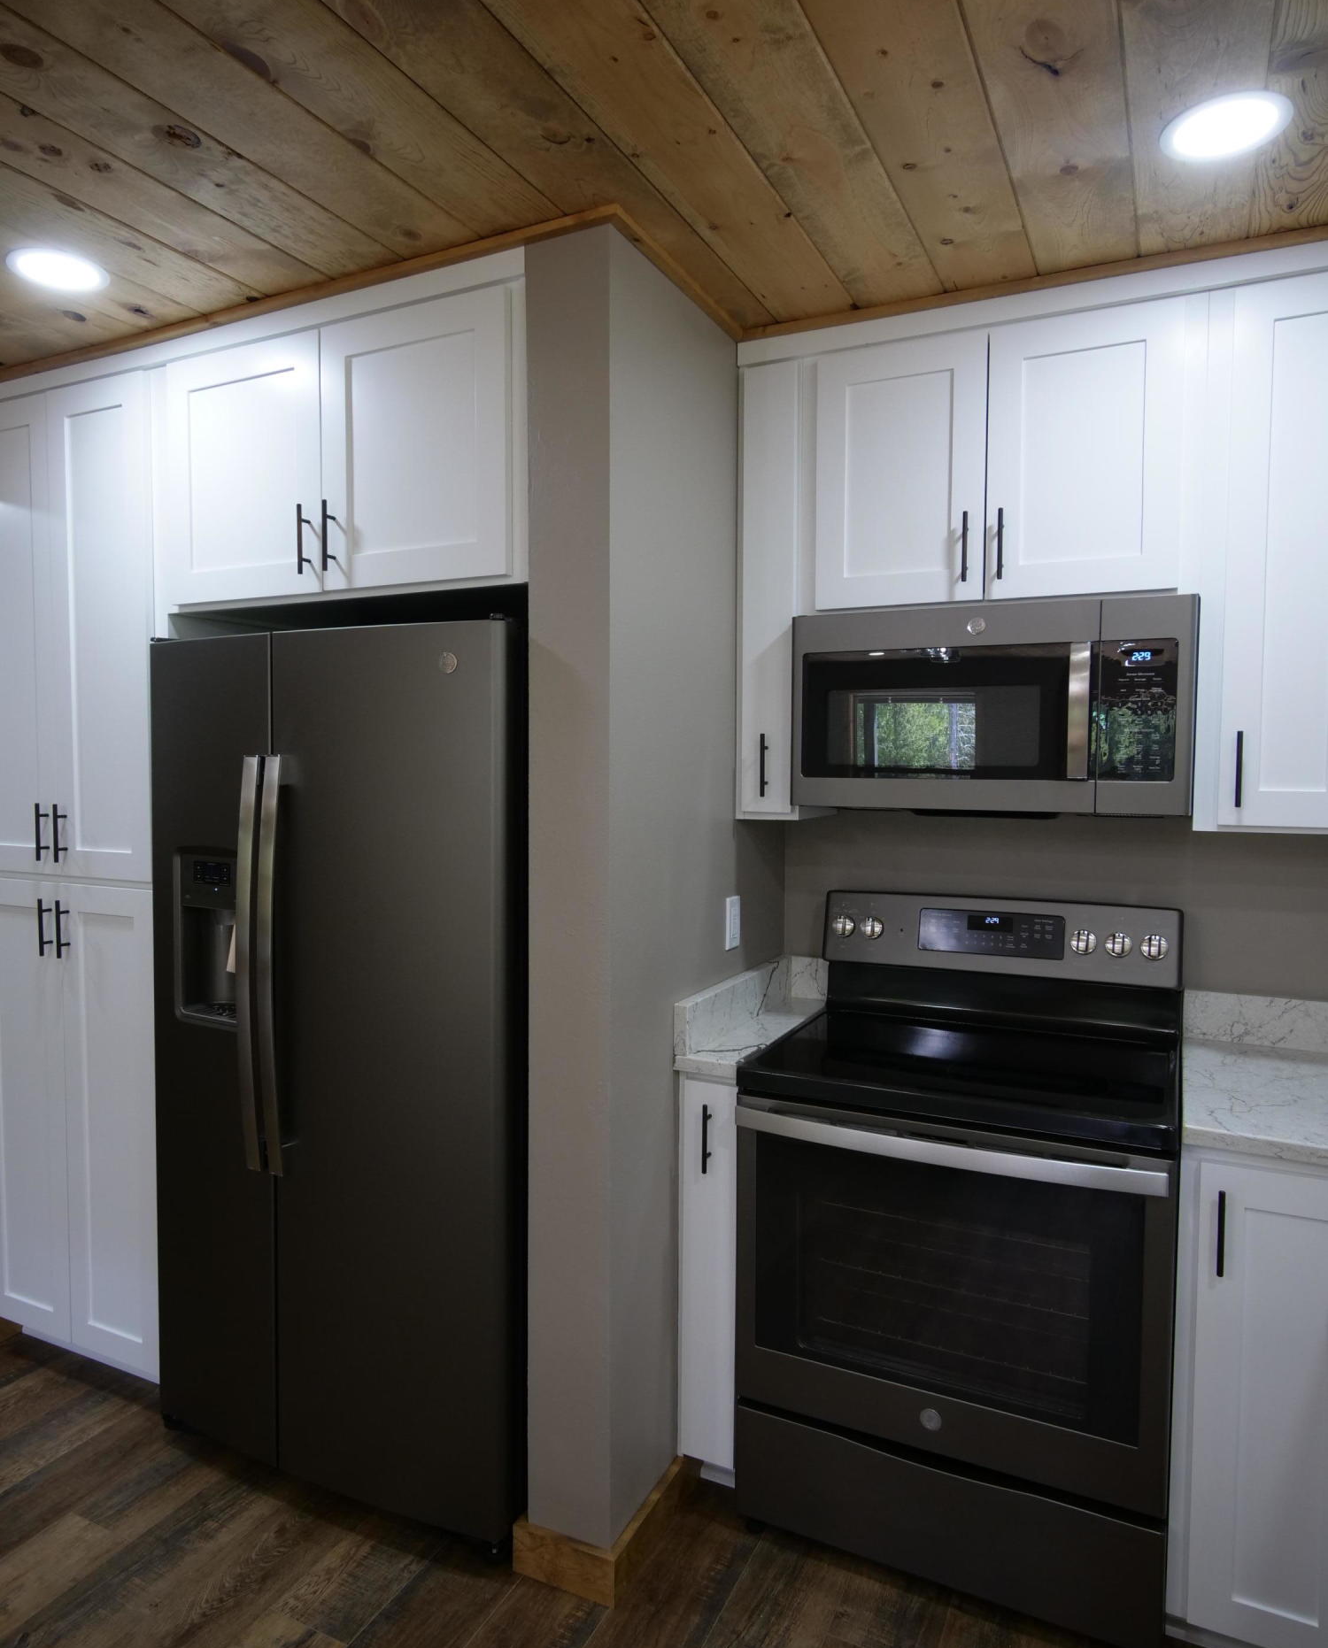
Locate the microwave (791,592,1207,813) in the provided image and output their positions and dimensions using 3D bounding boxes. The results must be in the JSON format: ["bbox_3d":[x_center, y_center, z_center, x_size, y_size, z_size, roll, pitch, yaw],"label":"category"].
[{"bbox_3d":[0.692,-0.230,2.168,0.759,0.411,0.410,2,3,25],"label":"microwave"}]

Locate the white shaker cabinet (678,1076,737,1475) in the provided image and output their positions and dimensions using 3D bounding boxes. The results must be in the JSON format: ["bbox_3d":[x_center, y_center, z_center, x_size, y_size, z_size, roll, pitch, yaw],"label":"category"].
[{"bbox_3d":[0.225,0.903,2.348,0.138,0.790,0.590,2,3,25],"label":"white shaker cabinet"}]

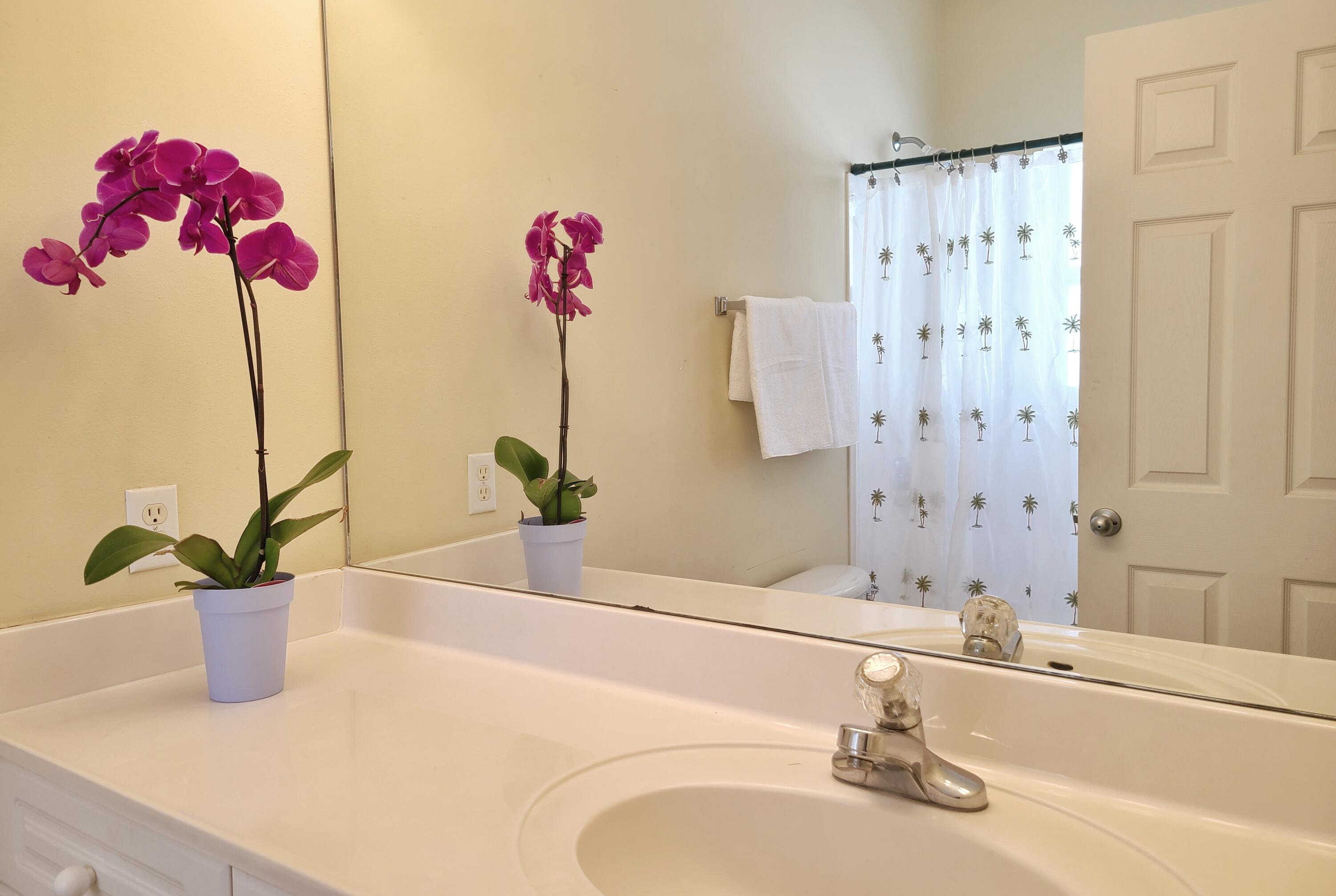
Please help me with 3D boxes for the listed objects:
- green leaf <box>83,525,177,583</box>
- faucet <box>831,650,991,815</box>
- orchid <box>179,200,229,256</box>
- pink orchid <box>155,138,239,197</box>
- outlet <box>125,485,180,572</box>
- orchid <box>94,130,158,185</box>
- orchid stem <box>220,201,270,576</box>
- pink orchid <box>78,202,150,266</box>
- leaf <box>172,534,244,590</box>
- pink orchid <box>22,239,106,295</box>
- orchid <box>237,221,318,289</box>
[{"bbox_3d":[-0.651,0.128,1.228,0.050,0.065,0.122,2,5,35],"label":"green leaf"},{"bbox_3d":[0.210,0.270,0.954,0.155,0.149,0.153,2,5,35],"label":"faucet"},{"bbox_3d":[-0.556,-0.268,1.205,0.066,0.074,0.038,2,5,30],"label":"orchid"},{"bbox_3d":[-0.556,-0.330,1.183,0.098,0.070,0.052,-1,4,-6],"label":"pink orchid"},{"bbox_3d":[-0.715,0.112,1.392,0.007,0.114,0.070,2,5,37],"label":"outlet"},{"bbox_3d":[-0.626,-0.335,1.160,0.073,0.064,0.048,0,4,9],"label":"orchid"},{"bbox_3d":[-0.531,-0.067,1.263,0.033,0.478,0.042,2,5,35],"label":"orchid stem"},{"bbox_3d":[-0.680,-0.263,1.232,0.084,0.078,0.042,-2,5,-16],"label":"pink orchid"},{"bbox_3d":[-0.568,0.143,1.243,0.050,0.077,0.088,2,5,35],"label":"leaf"},{"bbox_3d":[-0.716,-0.215,1.190,0.046,0.064,0.088,1,5,25],"label":"pink orchid"},{"bbox_3d":[-0.504,-0.247,1.293,0.100,0.086,0.040,-2,5,-16],"label":"orchid"}]

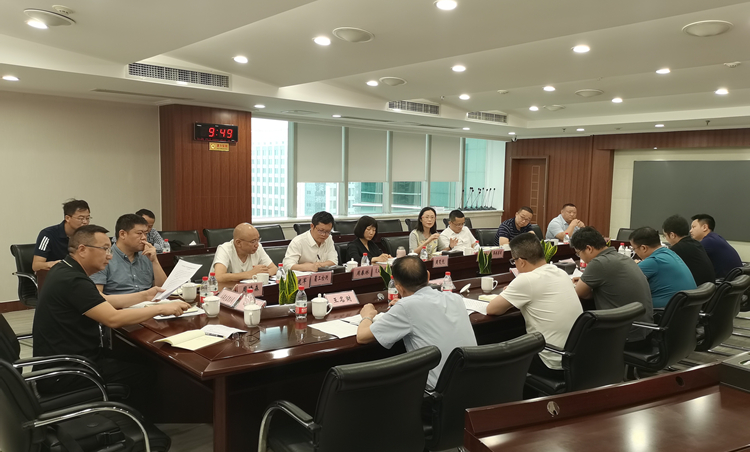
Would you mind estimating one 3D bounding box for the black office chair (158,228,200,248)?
[{"bbox_3d":[-2.212,0.513,6.870,0.600,0.900,0.640,-3,6,-39],"label":"black office chair"}]

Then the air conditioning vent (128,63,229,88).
[{"bbox_3d":[-1.961,-1.530,5.970,1.120,0.165,0.050,-4,6,-42],"label":"air conditioning vent"}]

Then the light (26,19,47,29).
[{"bbox_3d":[-2.590,-1.546,4.481,0.135,0.040,0.135,2,2,-43],"label":"light"}]

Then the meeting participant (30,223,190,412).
[{"bbox_3d":[-1.492,0.631,3.259,0.780,1.280,0.580,-4,6,-43],"label":"meeting participant"}]

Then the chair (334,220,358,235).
[{"bbox_3d":[-0.247,0.397,8.637,0.600,0.880,0.650,-4,6,-42],"label":"chair"}]

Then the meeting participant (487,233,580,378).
[{"bbox_3d":[0.961,0.669,3.727,0.580,1.260,0.900,-3,6,-37],"label":"meeting participant"}]

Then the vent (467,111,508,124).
[{"bbox_3d":[1.786,-1.718,9.333,1.080,0.145,0.070,-4,6,-43],"label":"vent"}]

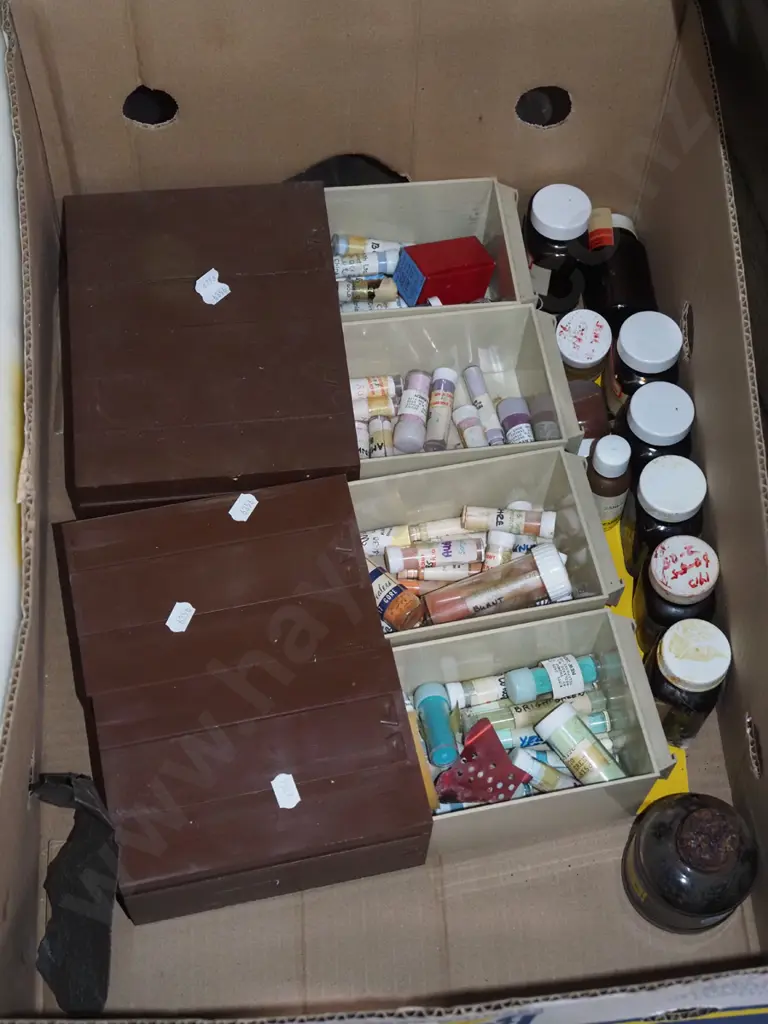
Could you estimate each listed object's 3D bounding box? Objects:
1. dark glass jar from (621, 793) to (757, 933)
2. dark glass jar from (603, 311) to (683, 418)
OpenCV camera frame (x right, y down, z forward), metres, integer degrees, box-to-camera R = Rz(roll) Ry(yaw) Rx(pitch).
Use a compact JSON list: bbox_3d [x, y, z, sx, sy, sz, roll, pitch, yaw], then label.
[{"bbox_3d":[0.167,0.184,0.857,0.070,0.058,0.070,1,62,-2],"label":"dark glass jar"},{"bbox_3d":[0.161,-0.083,0.985,0.041,0.088,0.041,-1,62,2],"label":"dark glass jar"}]

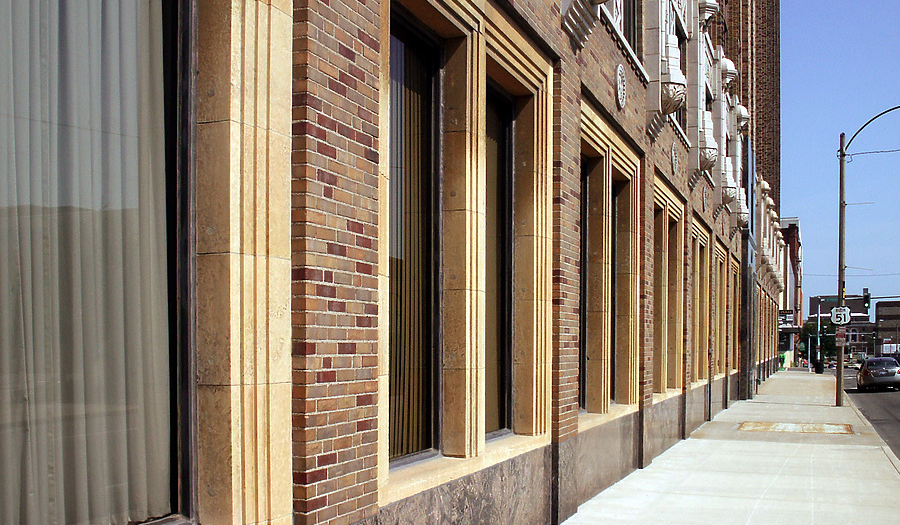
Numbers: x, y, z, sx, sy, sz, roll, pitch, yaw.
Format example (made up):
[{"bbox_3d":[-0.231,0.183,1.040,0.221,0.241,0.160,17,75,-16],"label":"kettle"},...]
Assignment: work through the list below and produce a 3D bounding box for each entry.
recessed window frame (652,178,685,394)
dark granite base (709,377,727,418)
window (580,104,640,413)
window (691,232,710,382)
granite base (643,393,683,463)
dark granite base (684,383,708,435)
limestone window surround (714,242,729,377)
[{"bbox_3d":[3.632,0.463,15.732,0.300,3.550,3.700,-2,-5,22],"label":"recessed window frame"},{"bbox_3d":[6.937,3.462,23.511,0.150,0.890,4.400,-2,-5,22],"label":"dark granite base"},{"bbox_3d":[1.899,0.093,11.379,0.300,3.550,3.700,-2,-5,22],"label":"window"},{"bbox_3d":[5.281,1.016,20.104,0.200,3.200,3.400,-2,-5,22],"label":"window"},{"bbox_3d":[3.508,2.659,14.903,0.150,0.850,4.400,-2,-5,22],"label":"granite base"},{"bbox_3d":[5.241,3.074,19.253,0.150,0.880,4.400,-2,-5,22],"label":"dark granite base"},{"bbox_3d":[7.079,1.260,24.387,0.300,3.520,3.700,-2,-5,22],"label":"limestone window surround"}]

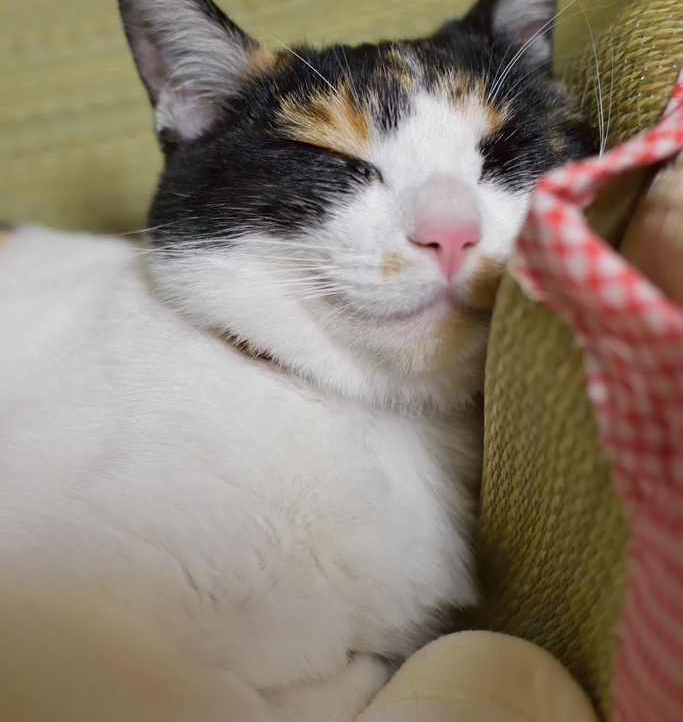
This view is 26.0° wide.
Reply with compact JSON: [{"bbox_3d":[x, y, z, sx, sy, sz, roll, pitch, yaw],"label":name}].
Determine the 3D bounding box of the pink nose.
[{"bbox_3d":[0.026,-0.027,0.367,0.017,0.013,0.012,-9,0,-17],"label":"pink nose"}]

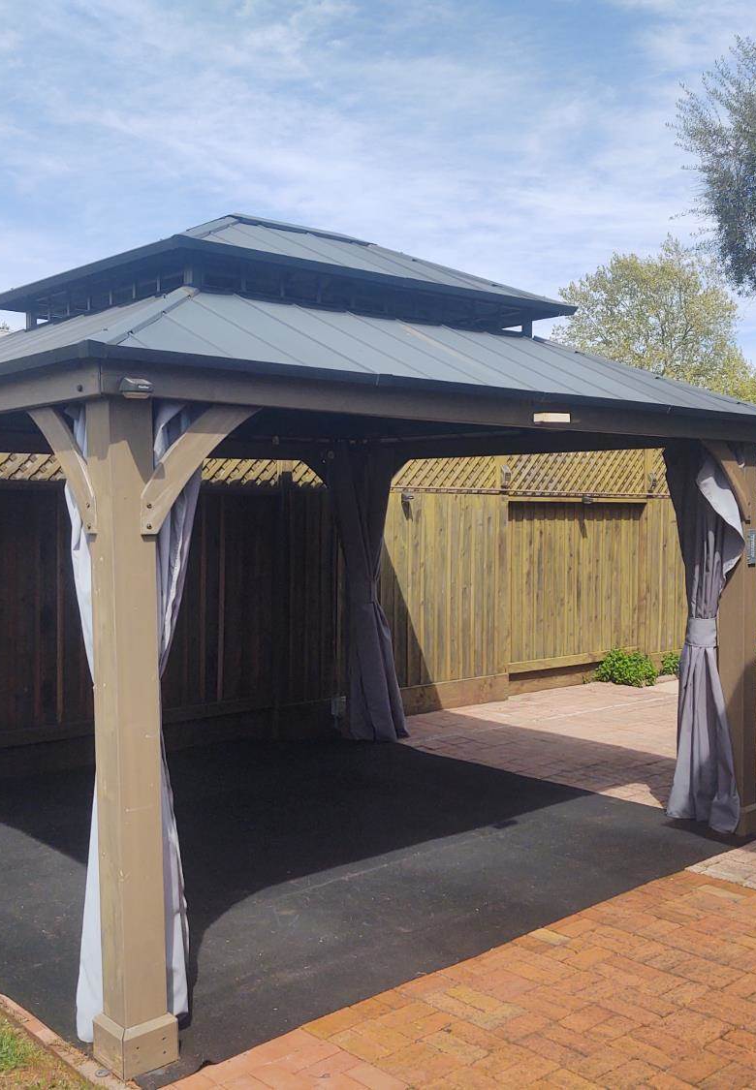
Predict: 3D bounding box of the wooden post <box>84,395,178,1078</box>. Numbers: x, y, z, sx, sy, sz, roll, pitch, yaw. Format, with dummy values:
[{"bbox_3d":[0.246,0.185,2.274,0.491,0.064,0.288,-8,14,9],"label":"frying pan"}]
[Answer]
[{"bbox_3d":[-0.752,0.554,3.403,0.182,2.012,0.182,-3,3,-42],"label":"wooden post"}]

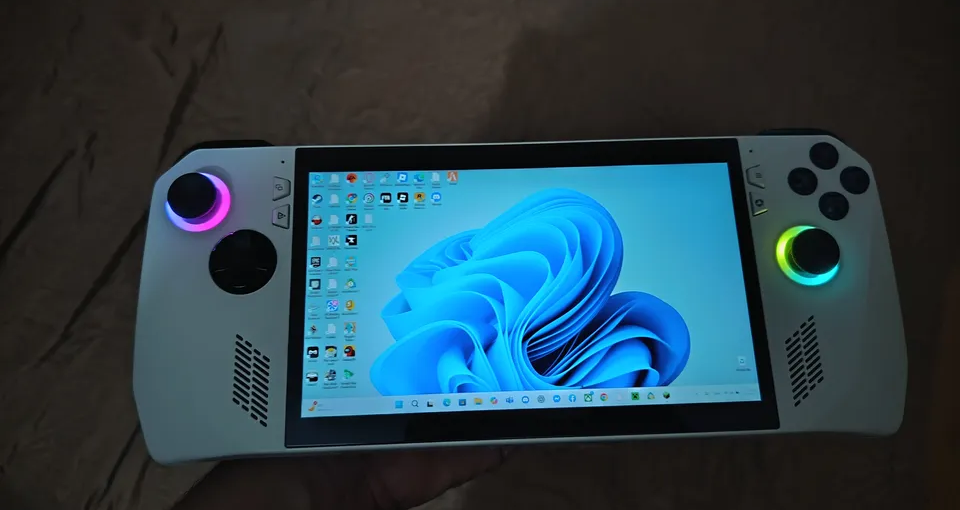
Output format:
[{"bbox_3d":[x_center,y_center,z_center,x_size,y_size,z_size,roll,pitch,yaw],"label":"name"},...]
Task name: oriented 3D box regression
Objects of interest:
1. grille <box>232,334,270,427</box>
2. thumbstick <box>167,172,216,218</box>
[{"bbox_3d":[-0.077,0.042,0.224,0.012,0.002,0.032,-2,75,-2],"label":"grille"},{"bbox_3d":[-0.101,-0.020,0.235,0.017,0.007,0.017,-2,75,-2],"label":"thumbstick"}]

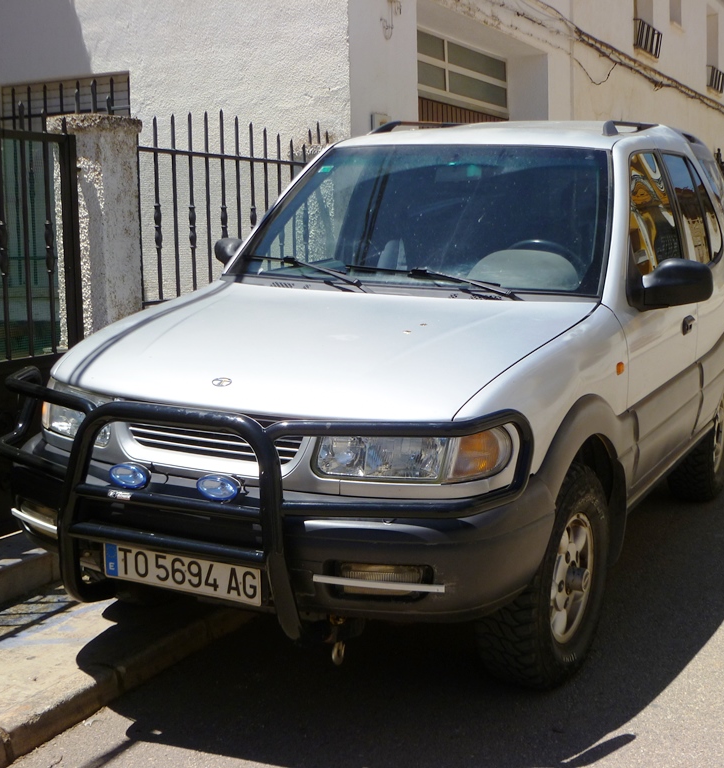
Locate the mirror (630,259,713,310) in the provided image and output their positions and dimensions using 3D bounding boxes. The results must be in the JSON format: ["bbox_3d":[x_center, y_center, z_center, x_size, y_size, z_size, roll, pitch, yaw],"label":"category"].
[{"bbox_3d":[1.125,-0.359,4.161,0.250,0.185,0.160,6,11,26],"label":"mirror"}]

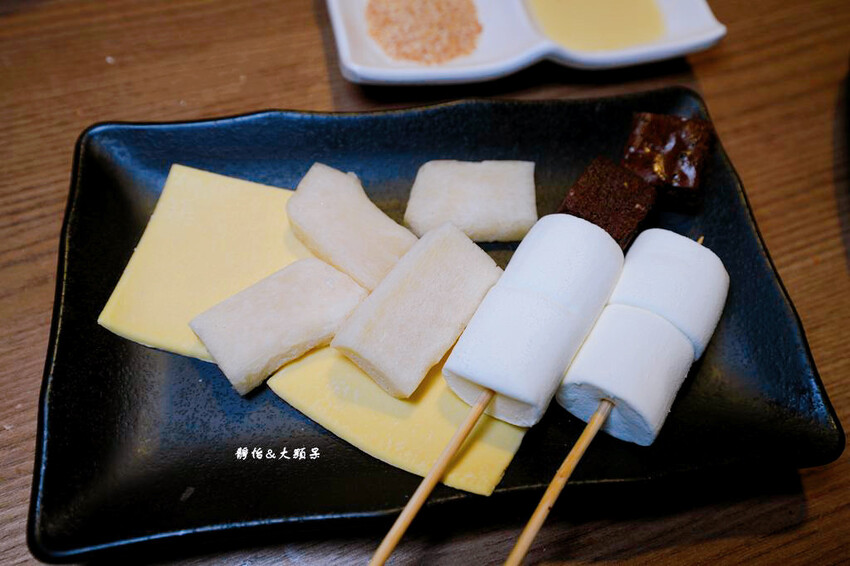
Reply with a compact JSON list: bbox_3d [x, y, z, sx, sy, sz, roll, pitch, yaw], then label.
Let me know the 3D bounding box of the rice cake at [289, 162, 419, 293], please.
[{"bbox_3d":[-0.025,-0.019,0.241,0.052,0.011,0.027,42,70,16],"label":"rice cake"}]

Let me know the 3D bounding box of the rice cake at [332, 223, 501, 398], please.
[{"bbox_3d":[0.000,0.009,0.221,0.028,0.011,0.058,37,65,9],"label":"rice cake"}]

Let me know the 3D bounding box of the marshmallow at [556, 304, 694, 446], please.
[{"bbox_3d":[0.064,0.029,0.211,0.032,0.032,0.031,31,70,14],"label":"marshmallow"}]

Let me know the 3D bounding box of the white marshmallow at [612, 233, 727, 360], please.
[{"bbox_3d":[0.080,0.006,0.220,0.033,0.033,0.031,29,69,13],"label":"white marshmallow"}]

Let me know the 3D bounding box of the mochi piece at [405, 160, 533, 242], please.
[{"bbox_3d":[0.017,-0.031,0.246,0.047,0.011,0.028,1,69,-1],"label":"mochi piece"}]

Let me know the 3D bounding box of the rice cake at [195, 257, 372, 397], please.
[{"bbox_3d":[-0.048,0.013,0.225,0.051,0.010,0.030,-36,67,-17],"label":"rice cake"}]

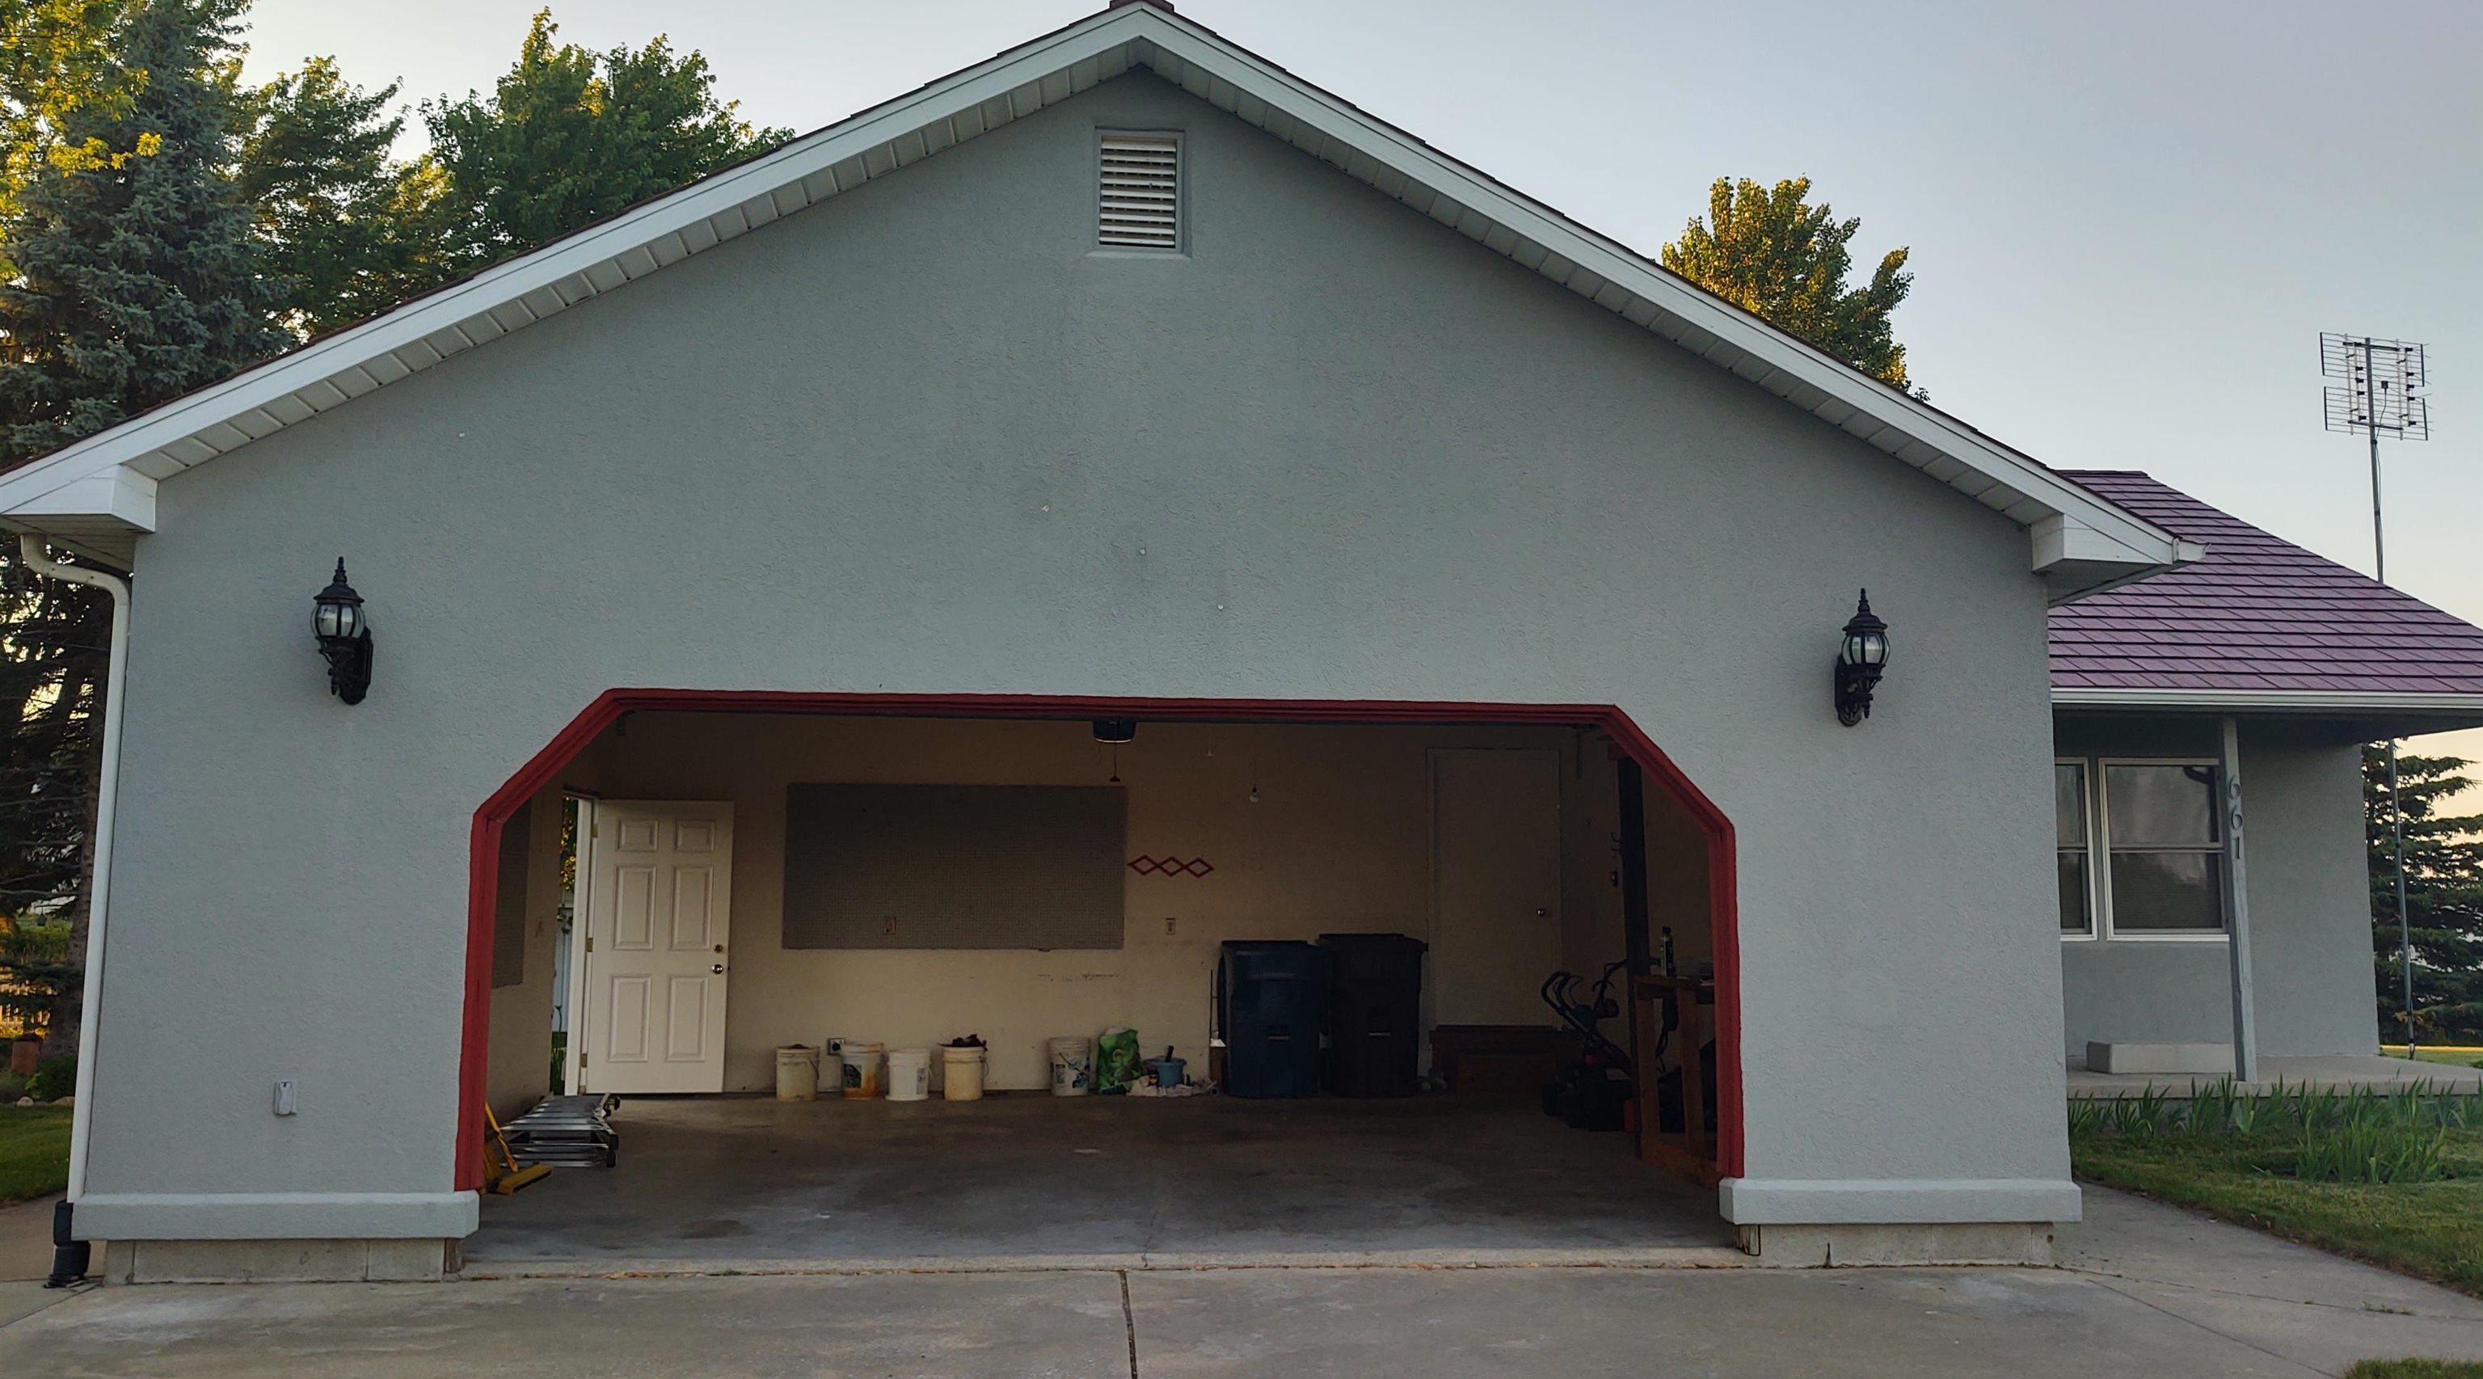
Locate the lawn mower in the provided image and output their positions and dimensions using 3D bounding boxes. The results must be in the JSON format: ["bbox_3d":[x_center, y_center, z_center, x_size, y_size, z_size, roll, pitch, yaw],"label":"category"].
[{"bbox_3d":[2.398,2.235,12.309,1.100,1.020,0.600,-1,-6,9],"label":"lawn mower"}]

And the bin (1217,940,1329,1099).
[{"bbox_3d":[0.228,2.362,13.908,0.680,1.090,0.750,1,-6,-5],"label":"bin"}]

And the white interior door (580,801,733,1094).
[{"bbox_3d":[-4.085,1.811,13.619,0.920,2.030,0.050,1,-6,-5],"label":"white interior door"}]

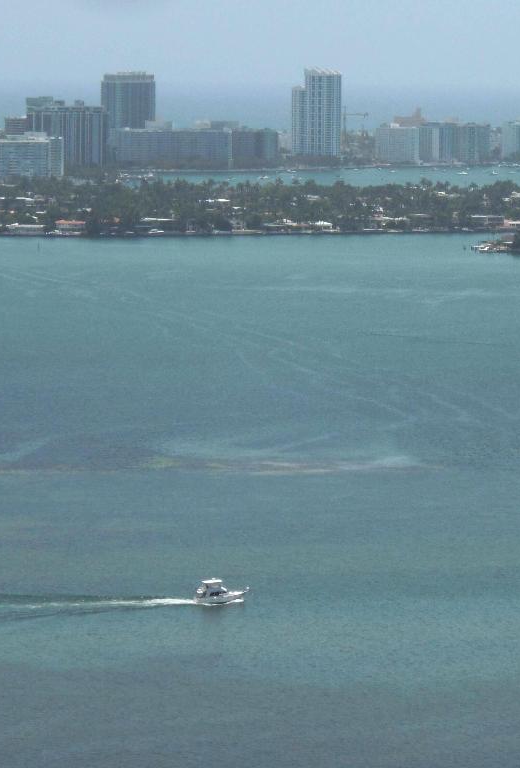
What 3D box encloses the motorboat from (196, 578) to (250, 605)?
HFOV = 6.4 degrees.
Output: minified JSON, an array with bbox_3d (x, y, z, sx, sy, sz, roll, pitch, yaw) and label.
[{"bbox_3d":[-8.381,45.467,1008.500,11.700,5.300,3.900,0,4,-17],"label":"motorboat"}]

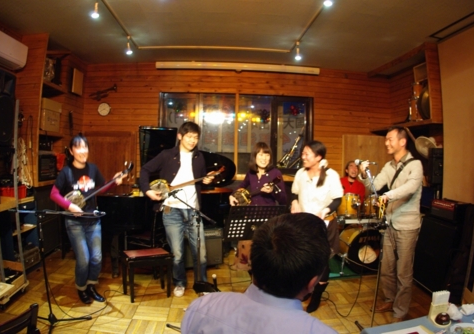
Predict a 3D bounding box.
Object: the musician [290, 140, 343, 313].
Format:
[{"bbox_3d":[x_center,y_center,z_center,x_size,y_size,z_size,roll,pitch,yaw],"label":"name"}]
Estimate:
[{"bbox_3d":[0.710,0.540,3.120,0.500,1.560,0.380,2,1,23],"label":"musician"}]

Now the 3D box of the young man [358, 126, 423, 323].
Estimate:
[{"bbox_3d":[1.408,0.490,3.084,0.530,1.690,0.470,0,3,-18],"label":"young man"}]

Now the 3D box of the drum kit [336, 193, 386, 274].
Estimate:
[{"bbox_3d":[1.650,0.860,4.420,1.200,1.000,0.950,1,1,7],"label":"drum kit"}]

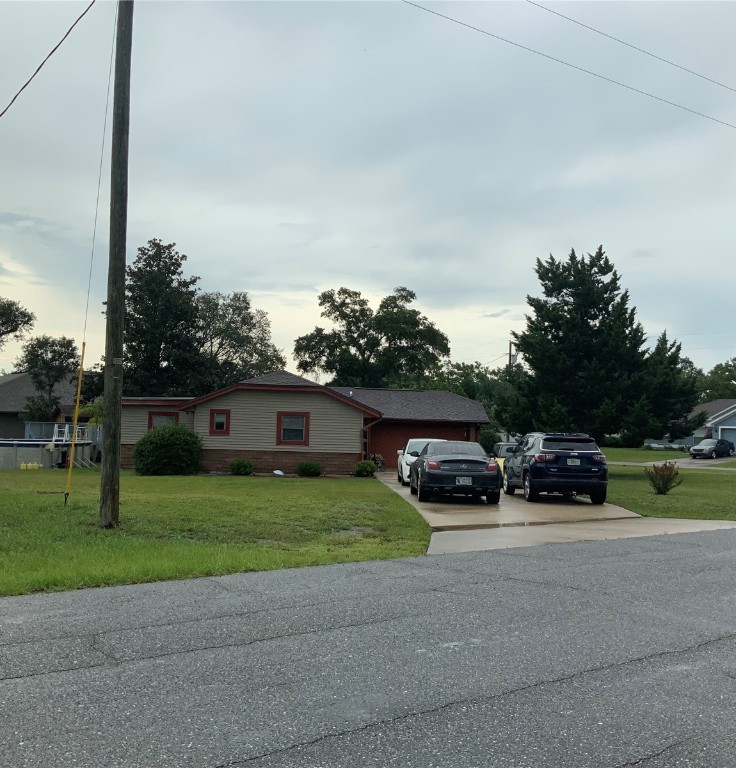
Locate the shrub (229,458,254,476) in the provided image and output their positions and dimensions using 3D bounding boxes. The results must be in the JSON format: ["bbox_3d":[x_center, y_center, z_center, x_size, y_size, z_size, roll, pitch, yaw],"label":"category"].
[{"bbox_3d":[-4.394,2.849,29.800,0.880,0.640,0.840,2,-4,-5],"label":"shrub"}]

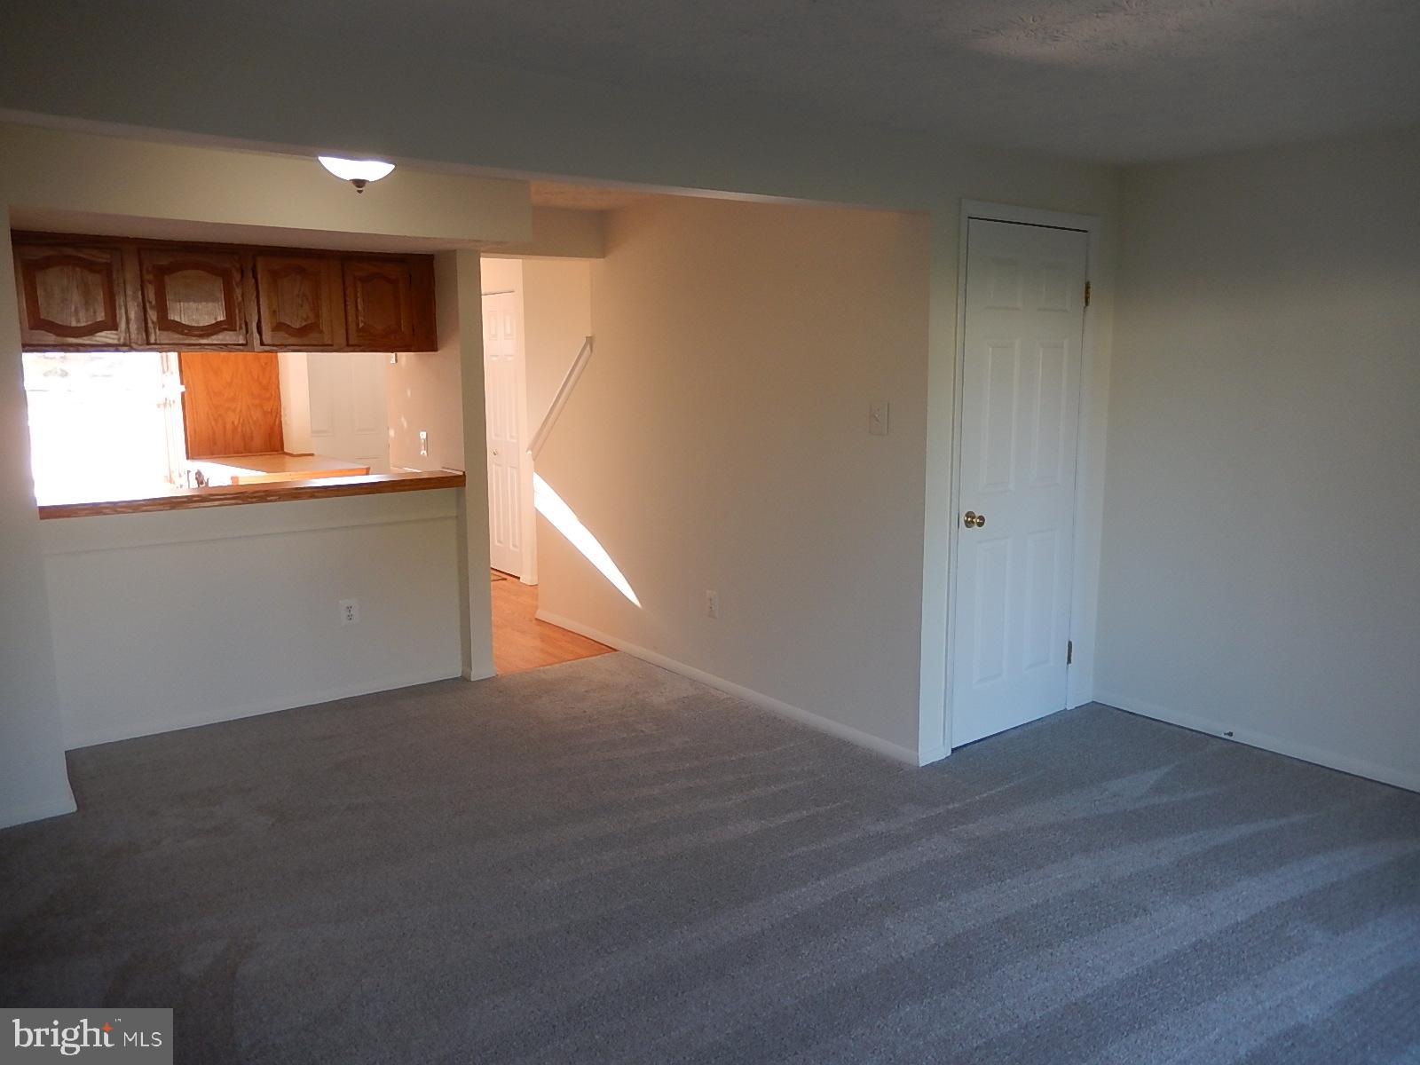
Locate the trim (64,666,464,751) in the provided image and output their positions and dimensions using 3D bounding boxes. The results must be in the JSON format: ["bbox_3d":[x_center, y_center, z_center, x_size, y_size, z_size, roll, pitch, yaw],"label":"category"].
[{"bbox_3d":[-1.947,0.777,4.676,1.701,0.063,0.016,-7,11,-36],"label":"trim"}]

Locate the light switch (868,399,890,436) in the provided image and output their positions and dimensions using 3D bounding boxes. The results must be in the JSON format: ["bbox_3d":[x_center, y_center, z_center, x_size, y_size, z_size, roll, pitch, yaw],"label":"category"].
[{"bbox_3d":[0.639,-0.434,3.884,0.013,0.120,0.078,-7,11,-36],"label":"light switch"}]

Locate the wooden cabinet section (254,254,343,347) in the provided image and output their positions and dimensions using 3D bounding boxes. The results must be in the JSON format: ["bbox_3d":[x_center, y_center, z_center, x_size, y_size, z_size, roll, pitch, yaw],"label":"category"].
[{"bbox_3d":[-1.929,-1.057,4.735,0.388,0.406,0.310,-7,11,-36],"label":"wooden cabinet section"}]

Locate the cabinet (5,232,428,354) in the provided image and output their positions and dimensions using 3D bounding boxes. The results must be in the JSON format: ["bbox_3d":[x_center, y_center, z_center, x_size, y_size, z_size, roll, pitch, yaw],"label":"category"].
[{"bbox_3d":[-2.122,-1.038,4.594,1.735,0.462,0.325,-7,11,-36],"label":"cabinet"}]

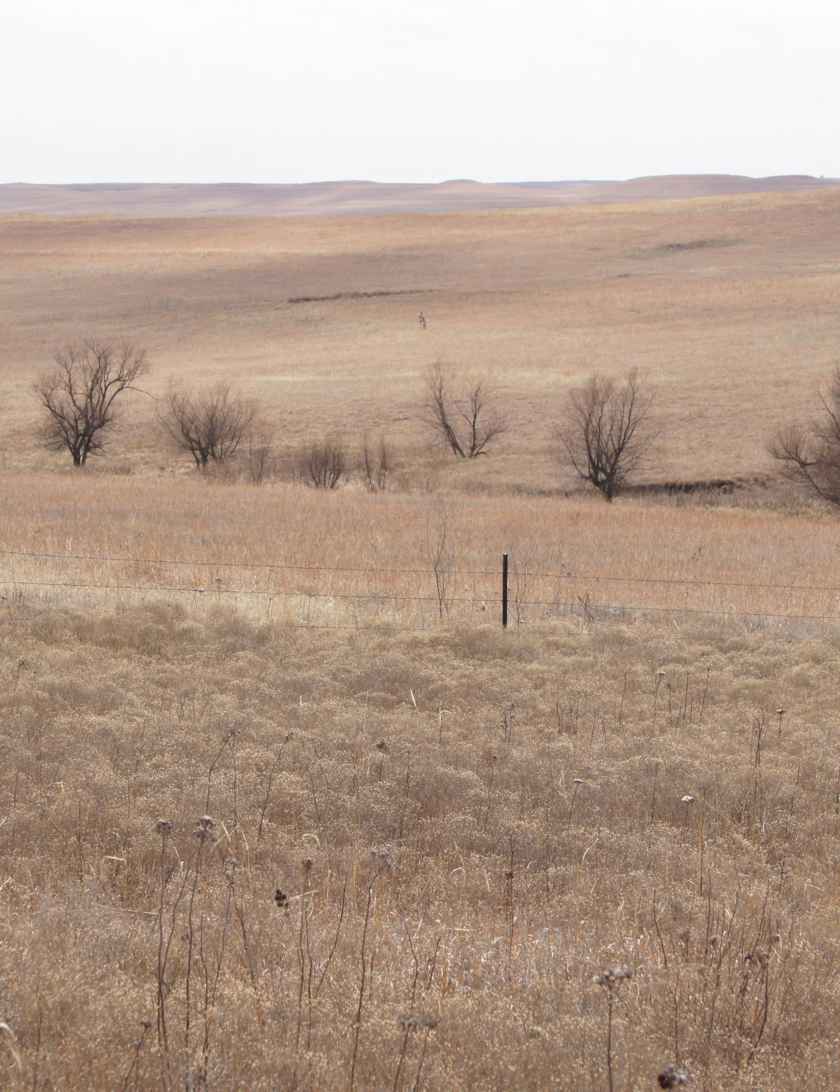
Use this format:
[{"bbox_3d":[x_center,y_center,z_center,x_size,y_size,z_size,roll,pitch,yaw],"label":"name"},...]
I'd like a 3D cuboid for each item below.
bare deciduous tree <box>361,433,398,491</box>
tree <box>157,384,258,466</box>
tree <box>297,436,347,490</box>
[{"bbox_3d":[-1.340,-2.680,122.000,1.210,2.050,1.030,0,5,0],"label":"bare deciduous tree"},{"bbox_3d":[-7.130,-4.040,126.000,3.420,2.940,3.070,0,5,0],"label":"tree"},{"bbox_3d":[-3.250,-2.680,123.000,1.650,1.860,1.480,0,5,0],"label":"tree"}]

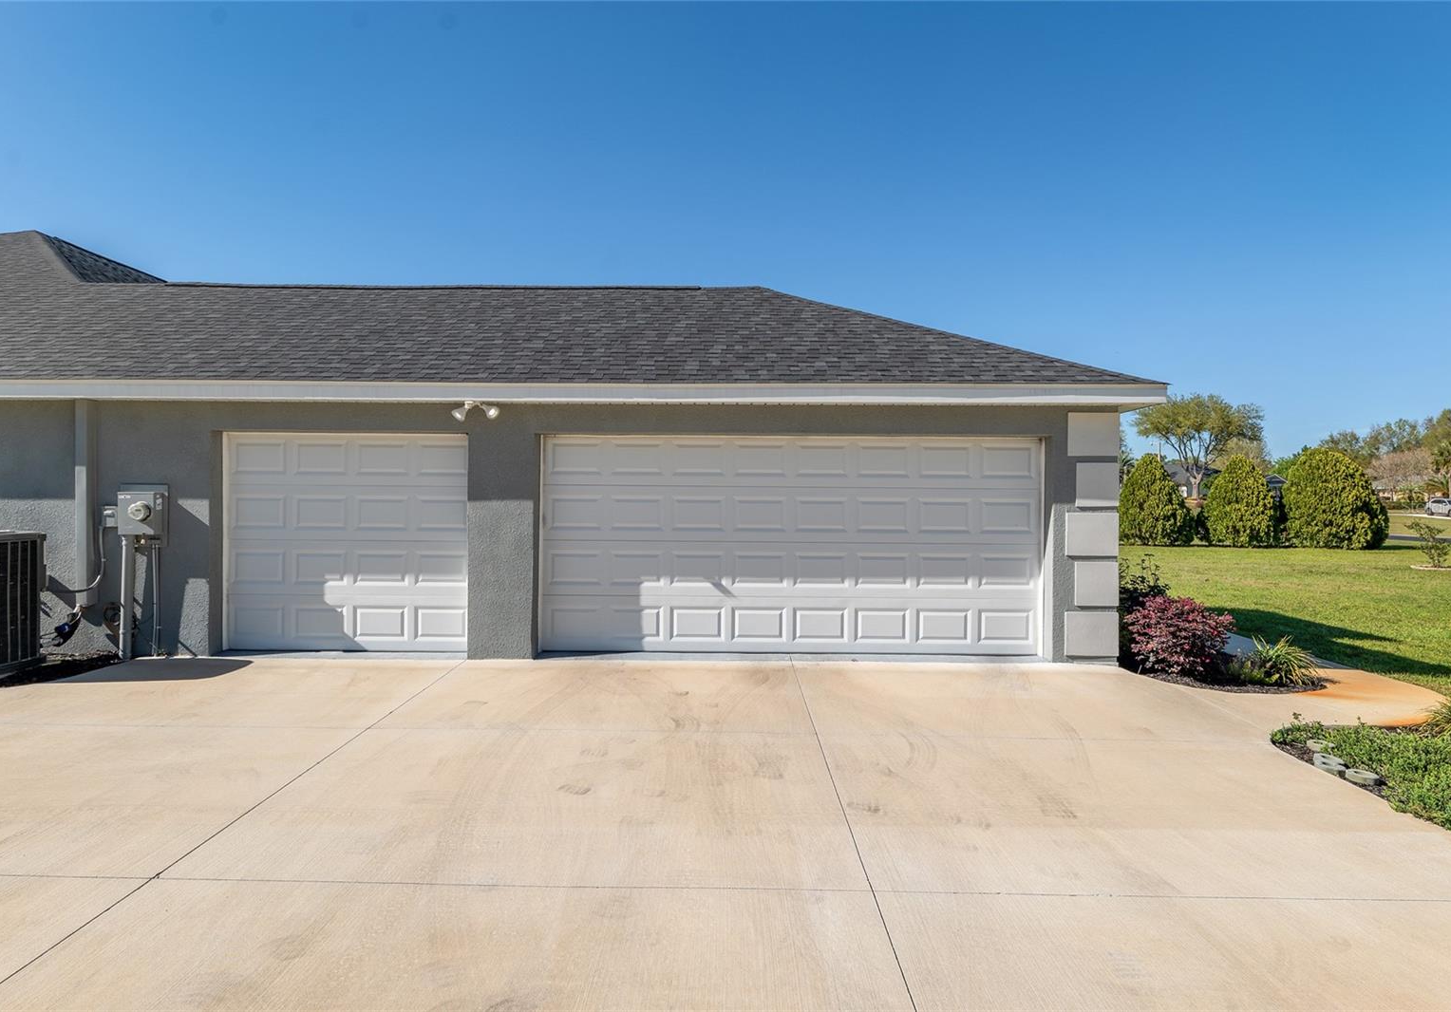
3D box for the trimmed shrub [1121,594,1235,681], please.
[{"bbox_3d":[4.418,1.212,7.800,0.950,0.720,0.950,1,0,30],"label":"trimmed shrub"}]

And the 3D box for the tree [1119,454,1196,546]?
[{"bbox_3d":[15.130,-0.190,28.500,2.600,3.250,2.600,1,0,28],"label":"tree"}]

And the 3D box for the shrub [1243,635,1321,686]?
[{"bbox_3d":[4.750,1.300,6.850,0.620,0.420,0.600,0,0,1],"label":"shrub"}]

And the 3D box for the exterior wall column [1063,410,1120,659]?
[{"bbox_3d":[3.410,0.285,7.660,0.510,2.340,0.420,0,0,1],"label":"exterior wall column"}]

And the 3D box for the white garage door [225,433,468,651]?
[{"bbox_3d":[-3.658,0.351,7.800,2.440,2.140,0.070,0,0,0],"label":"white garage door"}]

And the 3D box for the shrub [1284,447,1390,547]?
[{"bbox_3d":[20.950,-0.270,27.500,2.950,3.450,2.950,0,0,1],"label":"shrub"}]

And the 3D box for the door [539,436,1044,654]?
[{"bbox_3d":[0.645,0.370,7.780,4.880,2.140,0.090,0,0,1],"label":"door"}]

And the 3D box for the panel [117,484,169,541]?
[{"bbox_3d":[-5.460,0.070,7.460,0.420,0.510,0.190,0,0,1],"label":"panel"}]

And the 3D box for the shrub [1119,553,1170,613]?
[{"bbox_3d":[4.485,1.012,9.000,1.000,1.000,1.000,1,0,26],"label":"shrub"}]

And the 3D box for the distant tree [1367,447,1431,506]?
[{"bbox_3d":[67.348,-2.841,80.000,5.000,5.900,5.000,1,0,40],"label":"distant tree"}]

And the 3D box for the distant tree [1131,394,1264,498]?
[{"bbox_3d":[38.200,-4.700,65.000,9.300,8.500,9.000,0,0,1],"label":"distant tree"}]

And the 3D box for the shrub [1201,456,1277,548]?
[{"bbox_3d":[18.295,-0.169,28.500,2.300,3.250,2.300,1,0,33],"label":"shrub"}]

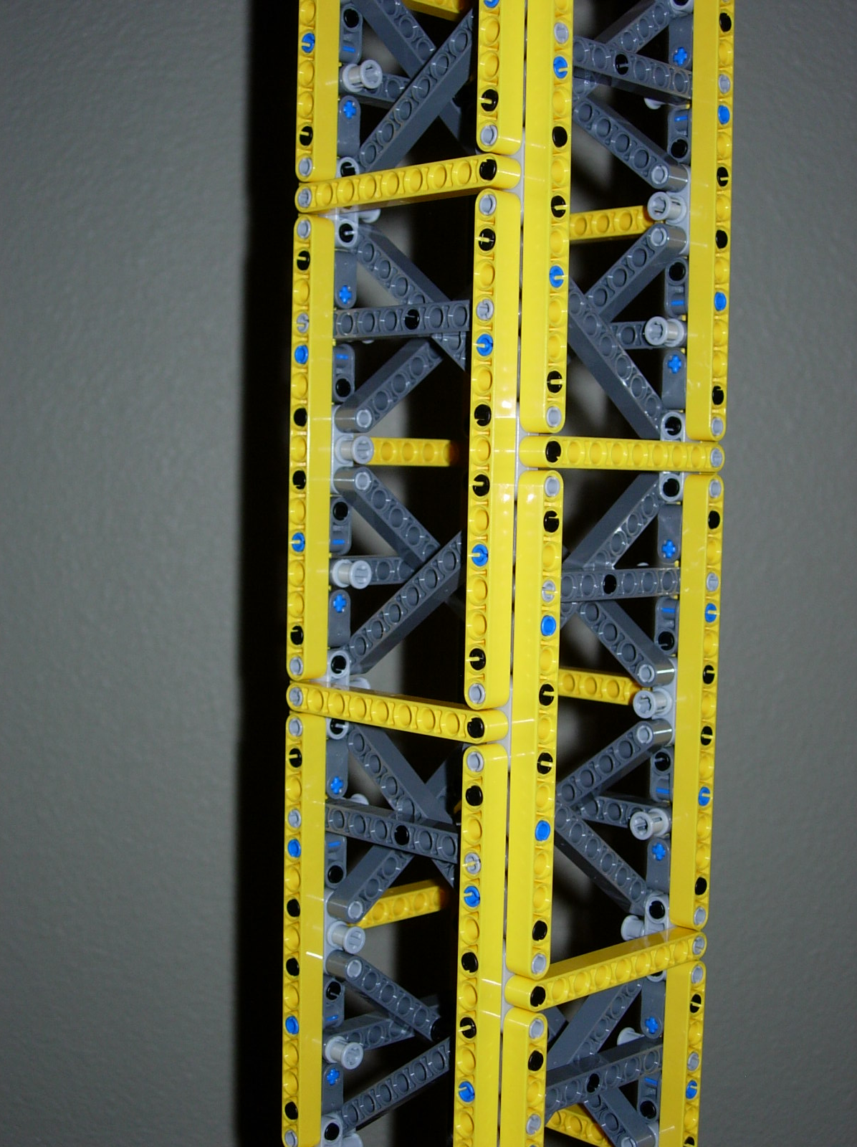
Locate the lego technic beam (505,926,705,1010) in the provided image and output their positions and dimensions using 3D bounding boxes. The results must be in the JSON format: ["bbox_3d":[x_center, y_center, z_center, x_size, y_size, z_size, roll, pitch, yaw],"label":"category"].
[{"bbox_3d":[0.046,0.099,0.423,0.008,0.007,0.071,5,5,45],"label":"lego technic beam"}]

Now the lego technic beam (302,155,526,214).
[{"bbox_3d":[-0.006,-0.093,0.407,0.008,0.007,0.071,-2,5,-45],"label":"lego technic beam"}]

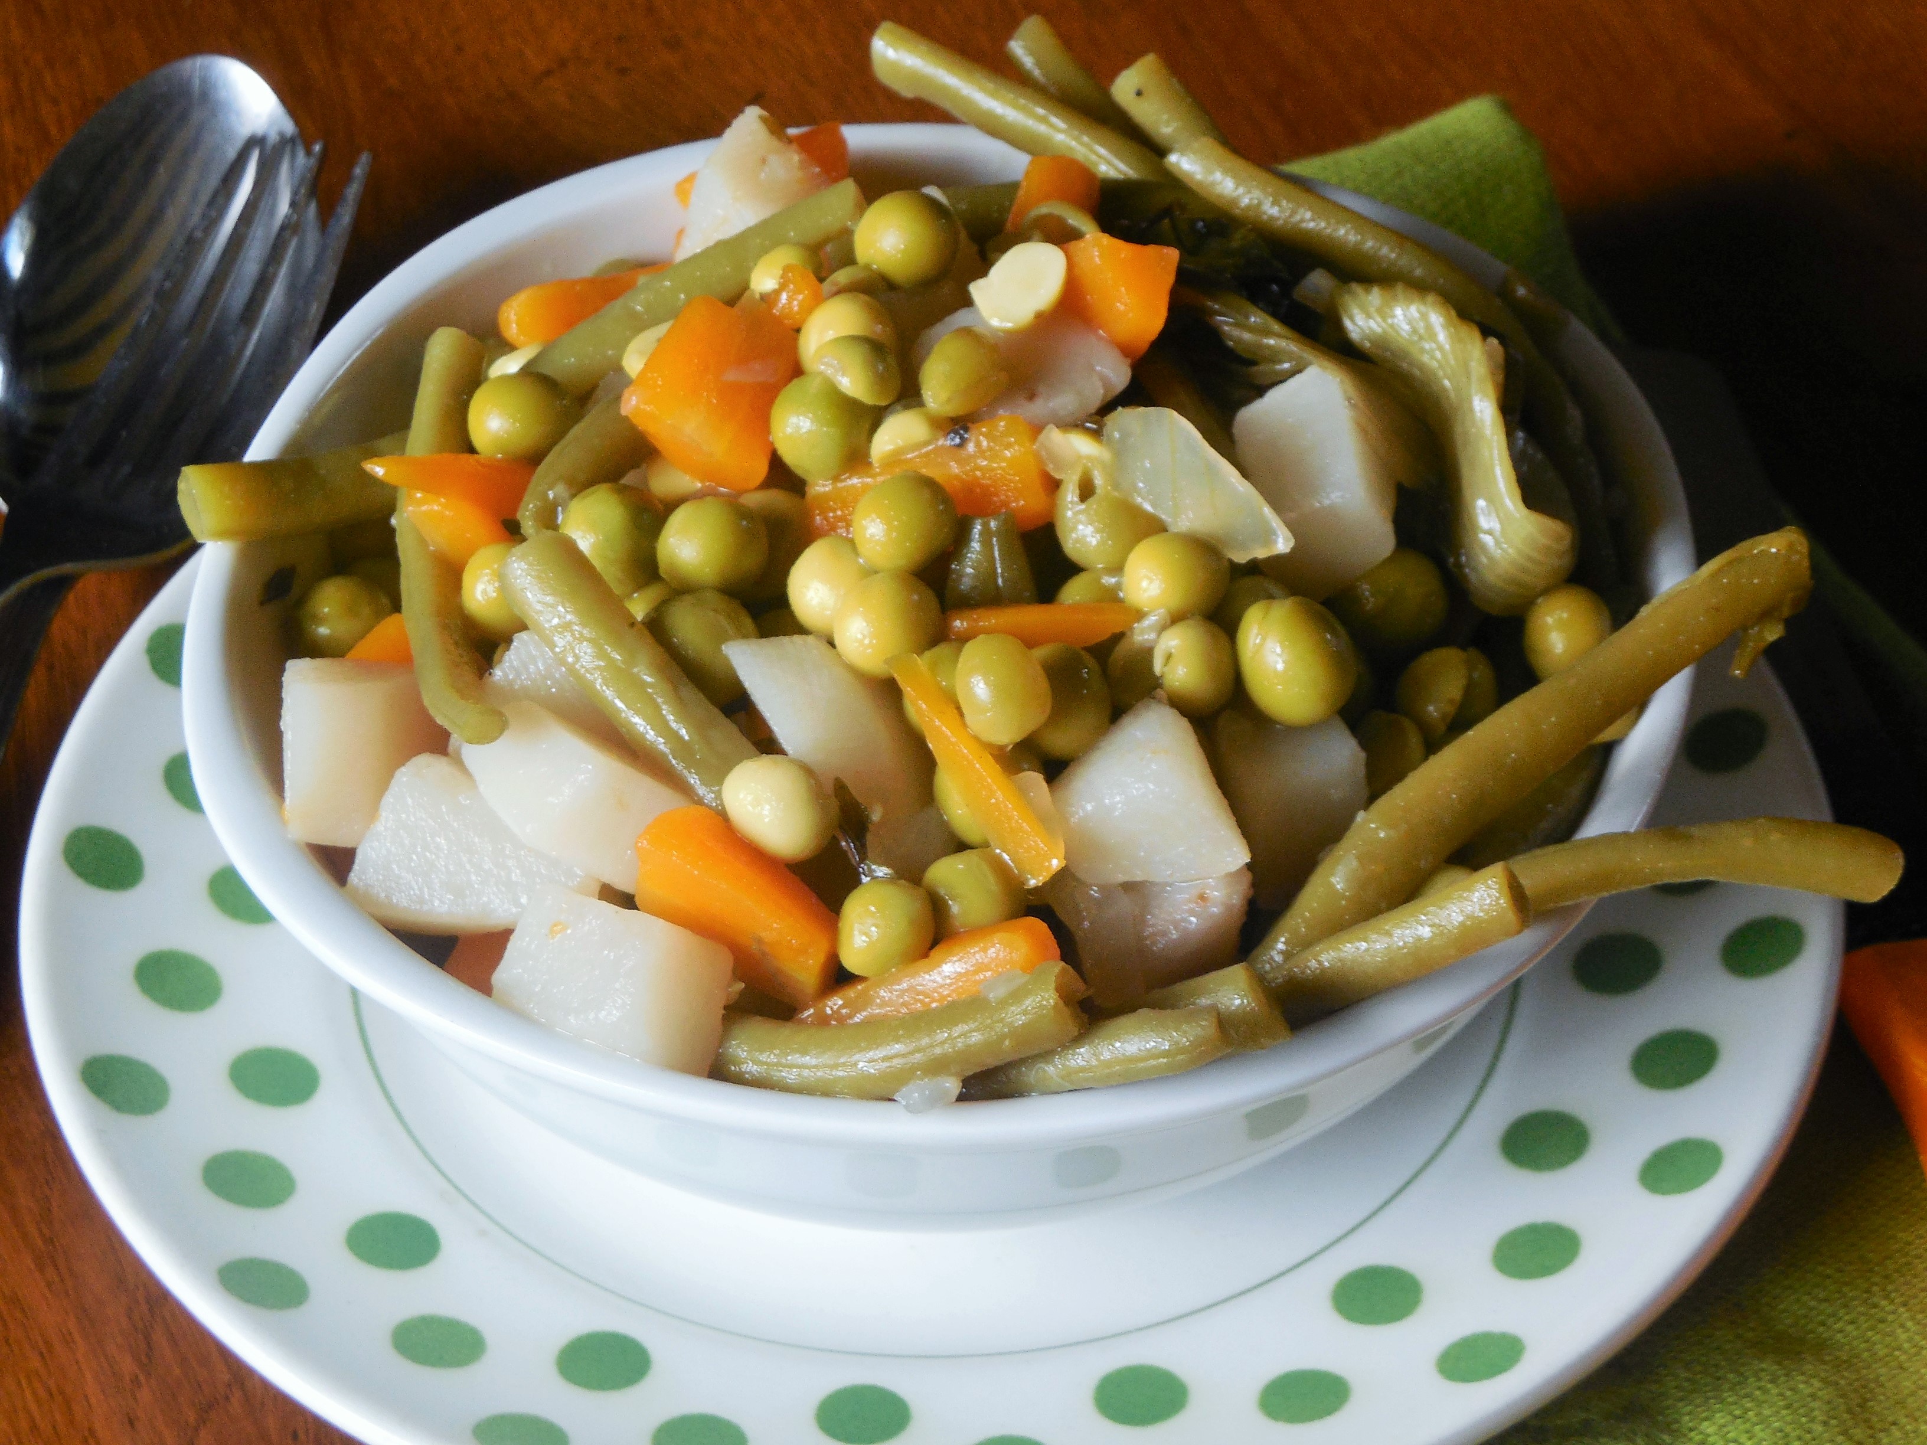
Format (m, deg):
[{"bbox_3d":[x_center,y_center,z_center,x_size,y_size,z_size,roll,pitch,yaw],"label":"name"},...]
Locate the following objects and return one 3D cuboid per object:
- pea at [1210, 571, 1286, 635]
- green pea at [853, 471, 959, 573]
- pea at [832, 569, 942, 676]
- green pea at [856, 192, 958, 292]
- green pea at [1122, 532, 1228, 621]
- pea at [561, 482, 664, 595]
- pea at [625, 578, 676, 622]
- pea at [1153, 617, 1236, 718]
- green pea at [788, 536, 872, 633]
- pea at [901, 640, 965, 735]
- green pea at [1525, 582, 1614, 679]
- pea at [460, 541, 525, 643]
[{"bbox_3d":[0.025,-0.009,0.467,0.008,0.008,0.008,-1,43,0],"label":"pea"},{"bbox_3d":[-0.005,-0.018,0.459,0.009,0.009,0.009,-1,43,0],"label":"green pea"},{"bbox_3d":[-0.007,-0.008,0.449,0.009,0.009,0.009,-1,43,0],"label":"pea"},{"bbox_3d":[-0.006,-0.048,0.517,0.010,0.010,0.010,0,43,0],"label":"green pea"},{"bbox_3d":[0.019,-0.013,0.460,0.009,0.008,0.009,-1,43,0],"label":"green pea"},{"bbox_3d":[-0.034,-0.018,0.503,0.010,0.011,0.010,0,43,0],"label":"pea"},{"bbox_3d":[-0.028,-0.010,0.470,0.008,0.008,0.008,-1,43,0],"label":"pea"},{"bbox_3d":[0.020,-0.005,0.457,0.007,0.009,0.008,-1,43,0],"label":"pea"},{"bbox_3d":[-0.012,-0.013,0.489,0.010,0.010,0.010,0,43,0],"label":"green pea"},{"bbox_3d":[-0.001,-0.003,0.487,0.009,0.009,0.009,0,43,0],"label":"pea"},{"bbox_3d":[0.058,-0.009,0.504,0.009,0.010,0.009,0,43,0],"label":"green pea"},{"bbox_3d":[-0.041,-0.012,0.476,0.009,0.009,0.009,-1,43,0],"label":"pea"}]

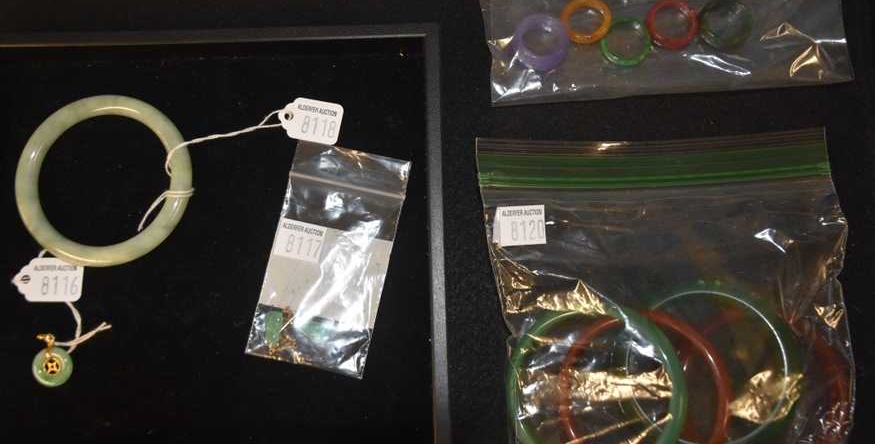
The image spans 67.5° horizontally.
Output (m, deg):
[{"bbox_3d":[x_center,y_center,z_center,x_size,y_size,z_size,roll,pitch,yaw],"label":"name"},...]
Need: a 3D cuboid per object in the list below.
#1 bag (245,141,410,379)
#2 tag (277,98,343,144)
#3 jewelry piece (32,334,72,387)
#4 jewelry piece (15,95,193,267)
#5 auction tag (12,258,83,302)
[{"bbox_3d":[-0.047,0.014,0.283,0.051,0.005,0.097,12,81,2],"label":"bag"},{"bbox_3d":[-0.057,-0.045,0.293,0.028,0.001,0.020,8,81,1],"label":"tag"},{"bbox_3d":[-0.162,0.058,0.276,0.017,0.005,0.022,-8,81,-1],"label":"jewelry piece"},{"bbox_3d":[-0.146,-0.018,0.286,0.077,0.009,0.077,0,81,0],"label":"jewelry piece"},{"bbox_3d":[-0.168,0.025,0.283,0.030,0.001,0.019,1,81,0],"label":"auction tag"}]

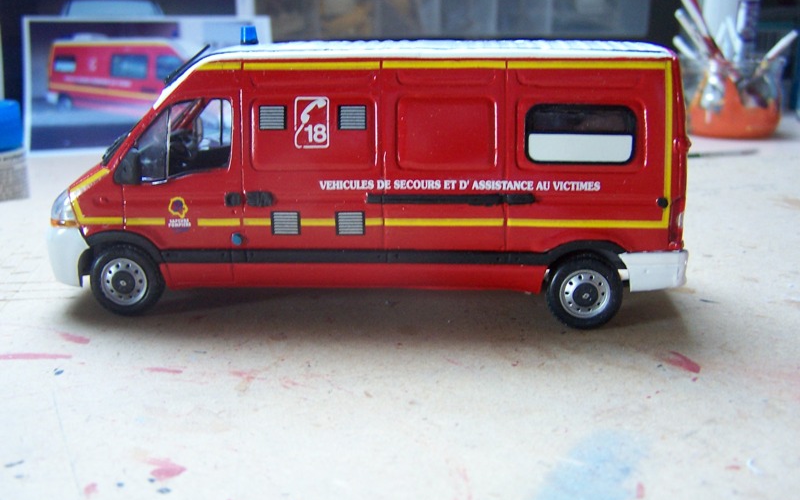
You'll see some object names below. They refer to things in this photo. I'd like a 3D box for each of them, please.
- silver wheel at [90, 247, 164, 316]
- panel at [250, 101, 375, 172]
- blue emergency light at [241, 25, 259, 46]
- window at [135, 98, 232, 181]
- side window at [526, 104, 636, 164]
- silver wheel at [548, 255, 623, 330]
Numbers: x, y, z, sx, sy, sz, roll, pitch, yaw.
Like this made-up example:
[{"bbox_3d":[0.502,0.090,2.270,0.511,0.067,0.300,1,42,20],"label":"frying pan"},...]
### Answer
[{"bbox_3d":[-0.057,0.006,0.185,0.015,0.015,0.005,1,14,4],"label":"silver wheel"},{"bbox_3d":[-0.017,-0.023,0.174,0.024,0.014,0.002,1,7,4],"label":"panel"},{"bbox_3d":[-0.032,-0.046,0.188,0.004,0.004,0.004,1,14,4],"label":"blue emergency light"},{"bbox_3d":[-0.044,-0.022,0.176,0.020,0.016,0.002,1,7,4],"label":"window"},{"bbox_3d":[0.035,-0.022,0.170,0.021,0.011,0.002,1,7,4],"label":"side window"},{"bbox_3d":[0.037,0.008,0.178,0.015,0.015,0.005,1,14,4],"label":"silver wheel"}]

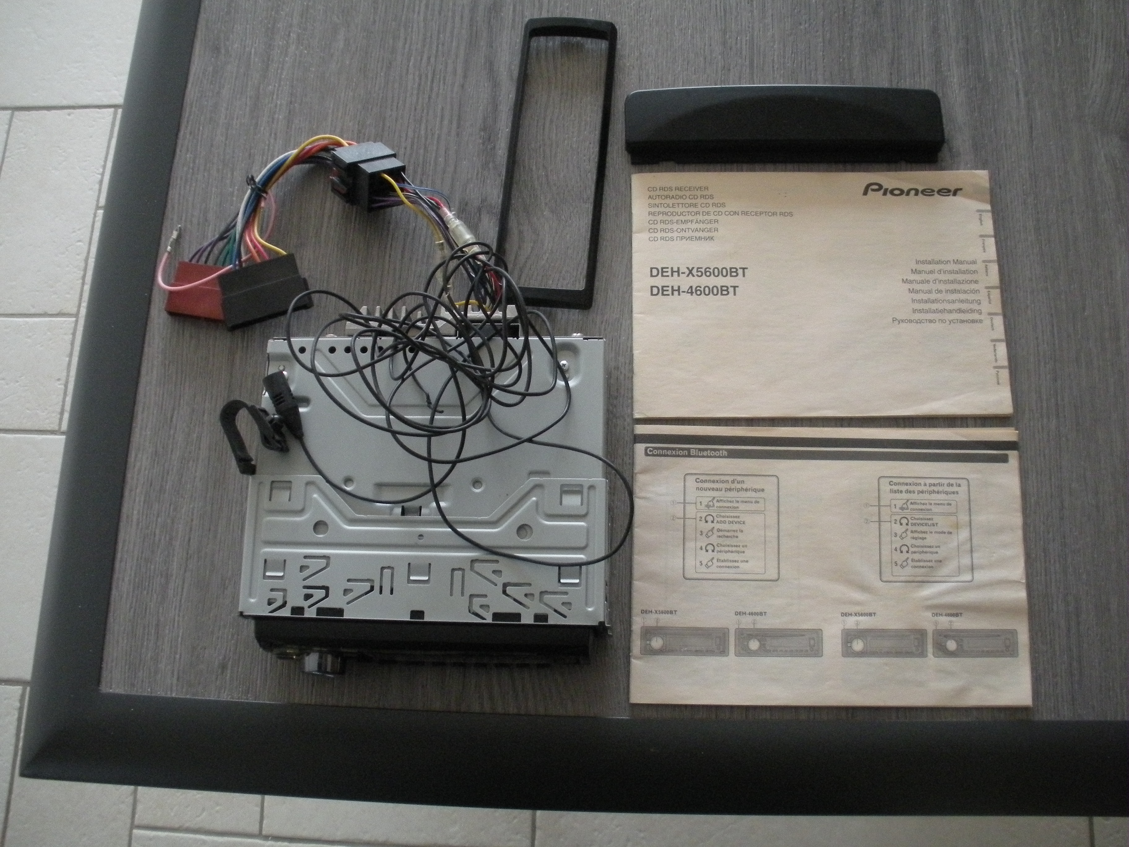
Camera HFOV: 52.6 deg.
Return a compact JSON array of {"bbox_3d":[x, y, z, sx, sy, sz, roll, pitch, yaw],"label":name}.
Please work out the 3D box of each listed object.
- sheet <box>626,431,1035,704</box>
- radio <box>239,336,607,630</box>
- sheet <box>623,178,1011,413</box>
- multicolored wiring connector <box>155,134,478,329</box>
[{"bbox_3d":[0.142,0.076,0.618,0.210,0.005,0.148,1,76,2],"label":"sheet"},{"bbox_3d":[-0.069,0.035,0.610,0.182,0.053,0.176,1,76,2],"label":"radio"},{"bbox_3d":[0.144,-0.076,0.656,0.210,0.004,0.148,0,76,2],"label":"sheet"},{"bbox_3d":[-0.139,-0.107,0.653,0.191,0.042,0.106,1,76,2],"label":"multicolored wiring connector"}]

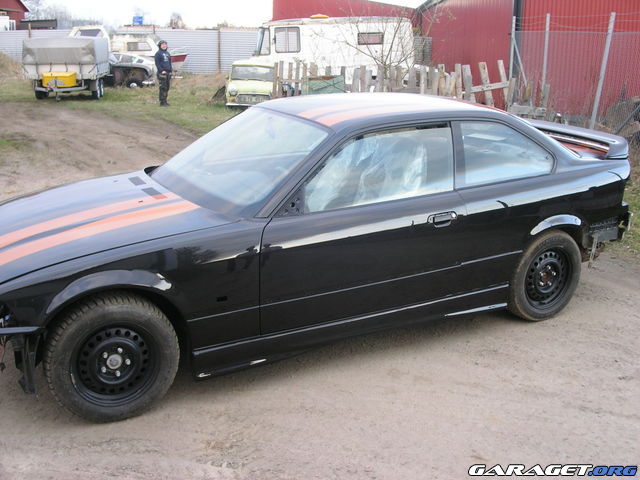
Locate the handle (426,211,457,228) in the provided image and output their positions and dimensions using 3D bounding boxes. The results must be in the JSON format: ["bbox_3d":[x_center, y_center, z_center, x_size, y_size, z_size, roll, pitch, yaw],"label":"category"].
[{"bbox_3d":[0.671,-0.113,3.853,0.210,0.090,0.050,-8,19,-27],"label":"handle"}]

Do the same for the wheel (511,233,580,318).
[{"bbox_3d":[1.402,0.222,4.538,0.625,0.625,0.205,-8,19,-27],"label":"wheel"}]

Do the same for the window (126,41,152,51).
[{"bbox_3d":[-7.193,-7.711,28.000,1.000,0.360,0.060,-1,16,-5],"label":"window"}]

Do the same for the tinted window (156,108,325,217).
[{"bbox_3d":[-0.479,-0.503,4.091,0.760,0.130,1.380,-39,30,-14],"label":"tinted window"}]

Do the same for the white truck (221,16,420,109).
[{"bbox_3d":[0.143,-5.915,22.686,5.600,2.470,2.100,-3,16,-12],"label":"white truck"}]

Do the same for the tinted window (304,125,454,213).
[{"bbox_3d":[0.332,-0.399,3.759,1.070,0.420,0.070,-8,-10,-27],"label":"tinted window"}]

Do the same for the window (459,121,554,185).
[{"bbox_3d":[1.092,-0.523,4.154,0.720,0.390,0.060,-8,-10,-27],"label":"window"}]

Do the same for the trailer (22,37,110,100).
[{"bbox_3d":[-7.488,-5.101,20.727,2.000,1.850,4.200,-2,16,-9],"label":"trailer"}]

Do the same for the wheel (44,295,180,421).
[{"bbox_3d":[-0.984,0.561,3.300,0.625,0.625,0.205,-10,20,-32],"label":"wheel"}]

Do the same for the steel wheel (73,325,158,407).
[{"bbox_3d":[-0.979,0.564,3.292,0.410,0.410,0.180,-10,20,-32],"label":"steel wheel"}]

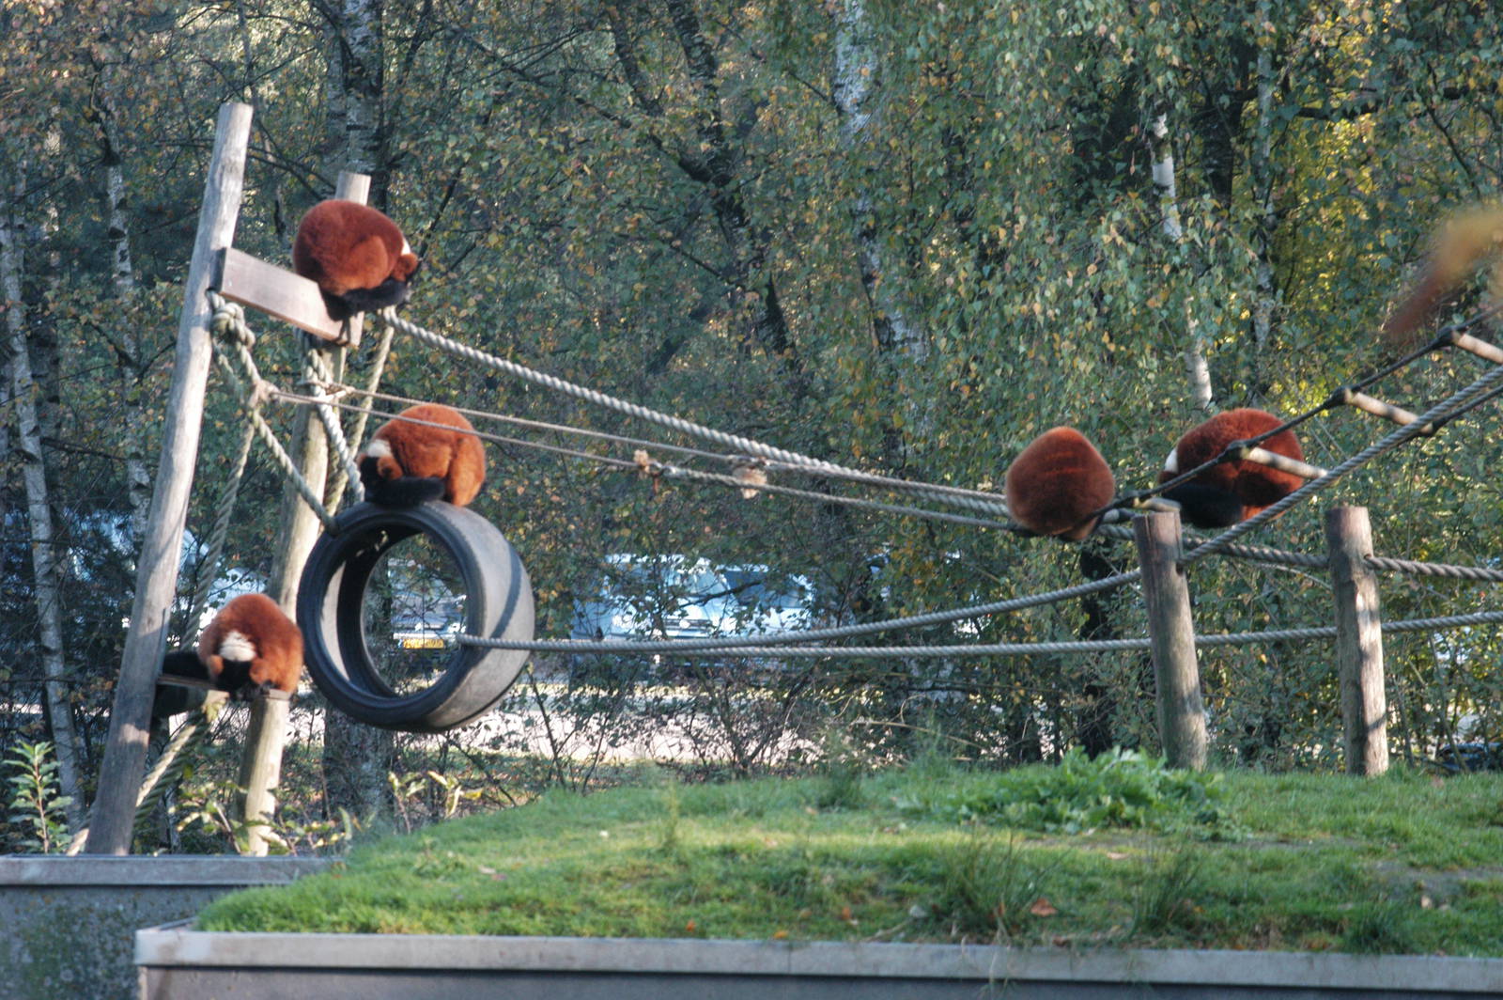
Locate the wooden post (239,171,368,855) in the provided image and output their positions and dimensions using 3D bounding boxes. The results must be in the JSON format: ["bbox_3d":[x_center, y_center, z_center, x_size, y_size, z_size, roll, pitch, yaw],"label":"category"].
[{"bbox_3d":[-1.233,0.044,23.250,0.097,1.895,0.097,8,0,34],"label":"wooden post"}]

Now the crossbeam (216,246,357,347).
[{"bbox_3d":[-1.265,-0.554,23.000,0.042,0.118,0.610,1,-12,36],"label":"crossbeam"}]

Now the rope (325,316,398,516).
[{"bbox_3d":[-1.079,-0.233,23.250,0.036,0.548,0.036,11,13,-36],"label":"rope"}]

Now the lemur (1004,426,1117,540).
[{"bbox_3d":[0.815,-0.045,22.200,0.285,0.300,0.320,0,-1,12],"label":"lemur"}]

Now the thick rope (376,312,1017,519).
[{"bbox_3d":[-0.157,-0.213,22.775,1.985,0.085,0.040,17,7,25],"label":"thick rope"}]

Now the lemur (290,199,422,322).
[{"bbox_3d":[-1.119,-0.676,23.900,0.360,0.350,0.280,1,-1,-6],"label":"lemur"}]

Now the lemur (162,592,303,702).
[{"bbox_3d":[-1.414,0.400,22.950,0.340,0.300,0.320,0,-1,14],"label":"lemur"}]

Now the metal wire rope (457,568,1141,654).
[{"bbox_3d":[0.134,0.335,23.500,1.920,0.120,0.050,-6,0,0],"label":"metal wire rope"}]

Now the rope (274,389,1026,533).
[{"bbox_3d":[-0.287,-0.098,23.450,2.140,0.060,0.040,10,0,0],"label":"rope"}]

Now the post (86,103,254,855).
[{"bbox_3d":[-1.616,-0.038,23.500,0.125,2.168,0.125,10,0,0],"label":"post"}]

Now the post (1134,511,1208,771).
[{"bbox_3d":[1.166,0.411,23.400,0.125,0.760,0.125,-6,0,0],"label":"post"}]

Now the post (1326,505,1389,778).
[{"bbox_3d":[1.709,0.413,23.700,0.123,0.794,0.123,-4,0,0],"label":"post"}]

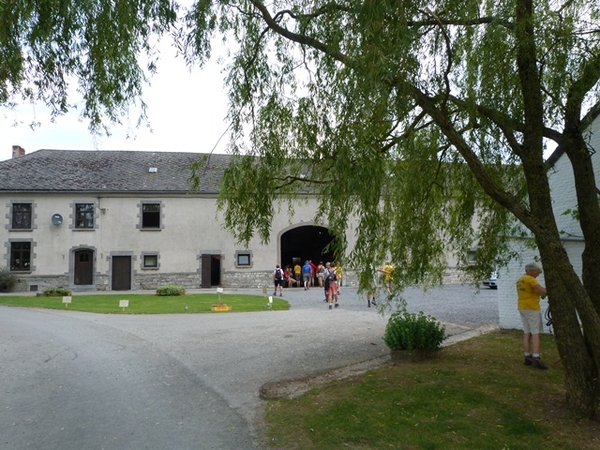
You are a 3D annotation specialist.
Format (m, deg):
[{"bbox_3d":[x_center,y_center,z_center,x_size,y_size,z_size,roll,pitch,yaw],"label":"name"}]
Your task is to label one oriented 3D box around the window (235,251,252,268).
[{"bbox_3d":[-3.639,2.237,28.184,1.130,1.128,0.150,0,-4,-9],"label":"window"}]

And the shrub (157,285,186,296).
[{"bbox_3d":[-7.099,3.632,23.900,1.633,0.573,1.224,0,-4,-9],"label":"shrub"}]

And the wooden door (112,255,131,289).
[{"bbox_3d":[-11.089,3.022,26.994,1.124,2.108,0.120,0,-4,-9],"label":"wooden door"}]

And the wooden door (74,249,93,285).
[{"bbox_3d":[-13.281,2.612,26.661,1.055,2.139,0.120,0,-4,-9],"label":"wooden door"}]

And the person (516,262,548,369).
[{"bbox_3d":[3.872,1.504,7.200,0.520,1.746,0.500,0,-4,-7],"label":"person"}]

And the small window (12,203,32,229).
[{"bbox_3d":[-16.853,-0.519,26.301,1.073,1.555,0.150,0,-4,-9],"label":"small window"}]

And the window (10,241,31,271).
[{"bbox_3d":[-16.823,1.908,26.127,1.094,1.728,0.150,0,-4,-9],"label":"window"}]

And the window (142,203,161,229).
[{"bbox_3d":[-9.427,-0.556,27.533,1.054,1.525,0.150,0,-4,-9],"label":"window"}]

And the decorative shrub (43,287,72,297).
[{"bbox_3d":[-12.828,3.534,22.959,1.526,0.452,1.145,0,-4,-9],"label":"decorative shrub"}]

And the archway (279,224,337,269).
[{"bbox_3d":[0.807,2.101,29.133,4.176,4.124,0.500,0,-4,-9],"label":"archway"}]

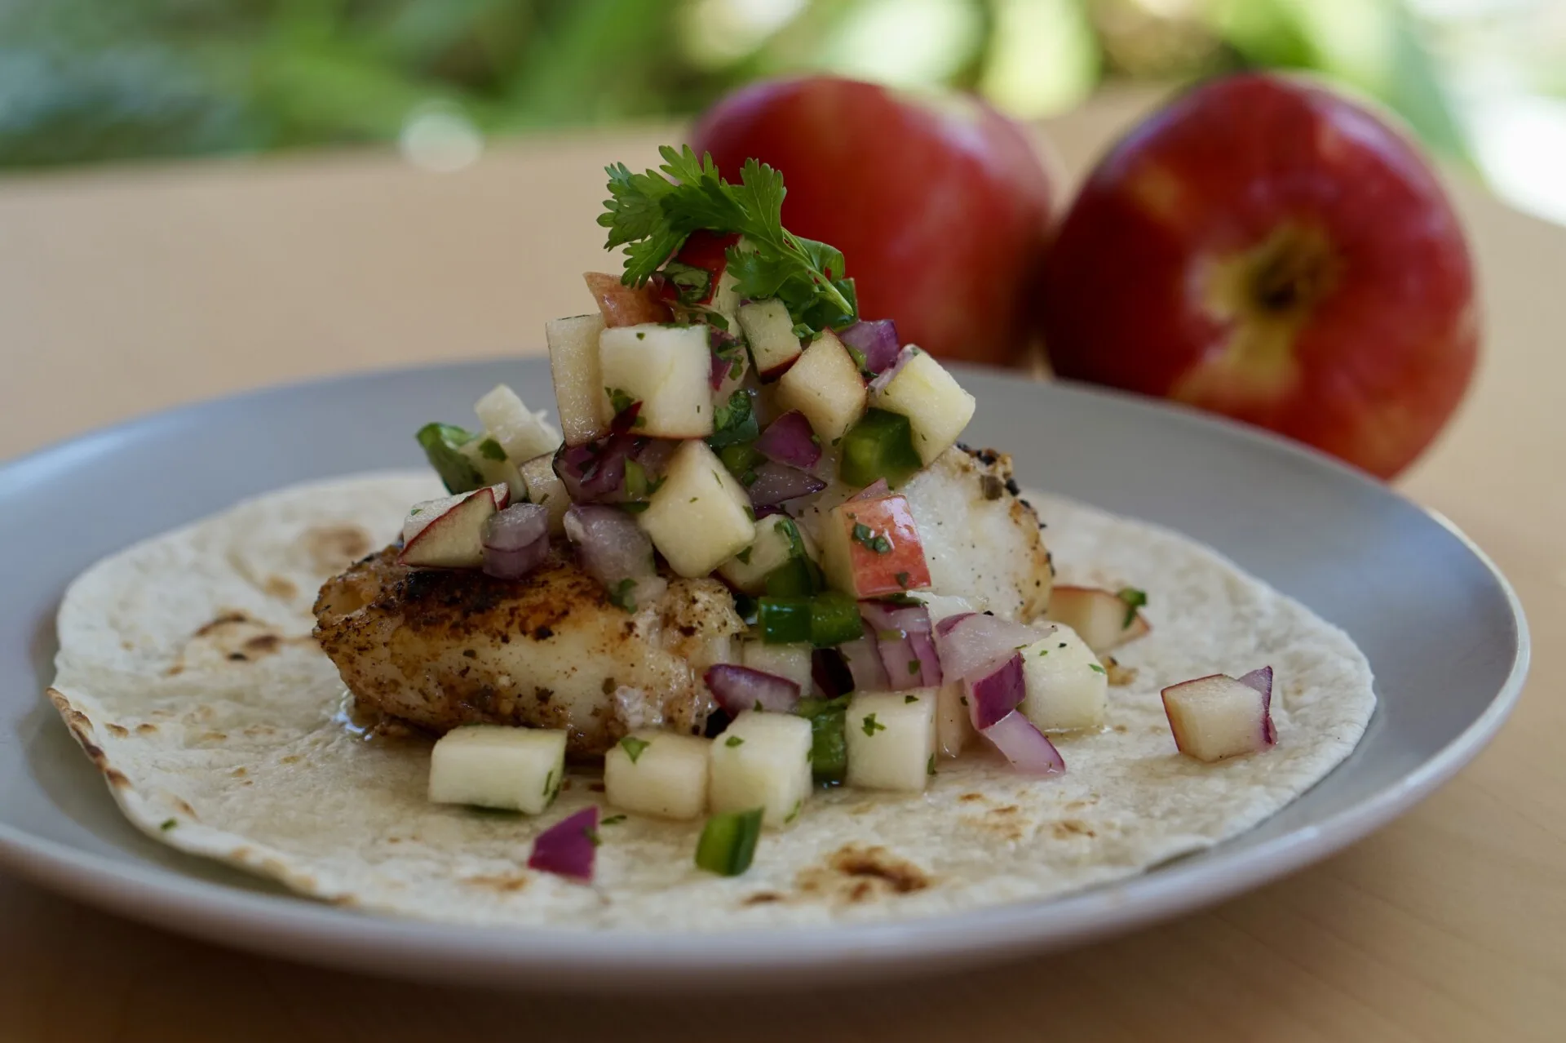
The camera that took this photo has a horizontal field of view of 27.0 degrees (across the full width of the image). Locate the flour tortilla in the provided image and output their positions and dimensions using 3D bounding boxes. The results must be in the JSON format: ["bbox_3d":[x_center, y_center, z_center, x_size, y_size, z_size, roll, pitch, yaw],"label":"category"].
[{"bbox_3d":[-0.012,0.020,0.502,0.200,0.012,0.200,1,19,0],"label":"flour tortilla"}]

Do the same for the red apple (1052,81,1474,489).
[{"bbox_3d":[0.087,-0.041,0.589,0.078,0.078,0.070,2,4,4],"label":"red apple"}]

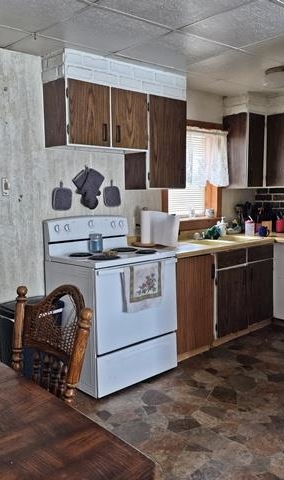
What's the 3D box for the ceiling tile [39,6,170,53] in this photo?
[{"bbox_3d":[-0.235,-1.294,2.623,0.610,0.020,0.590,-7,9,-41],"label":"ceiling tile"}]

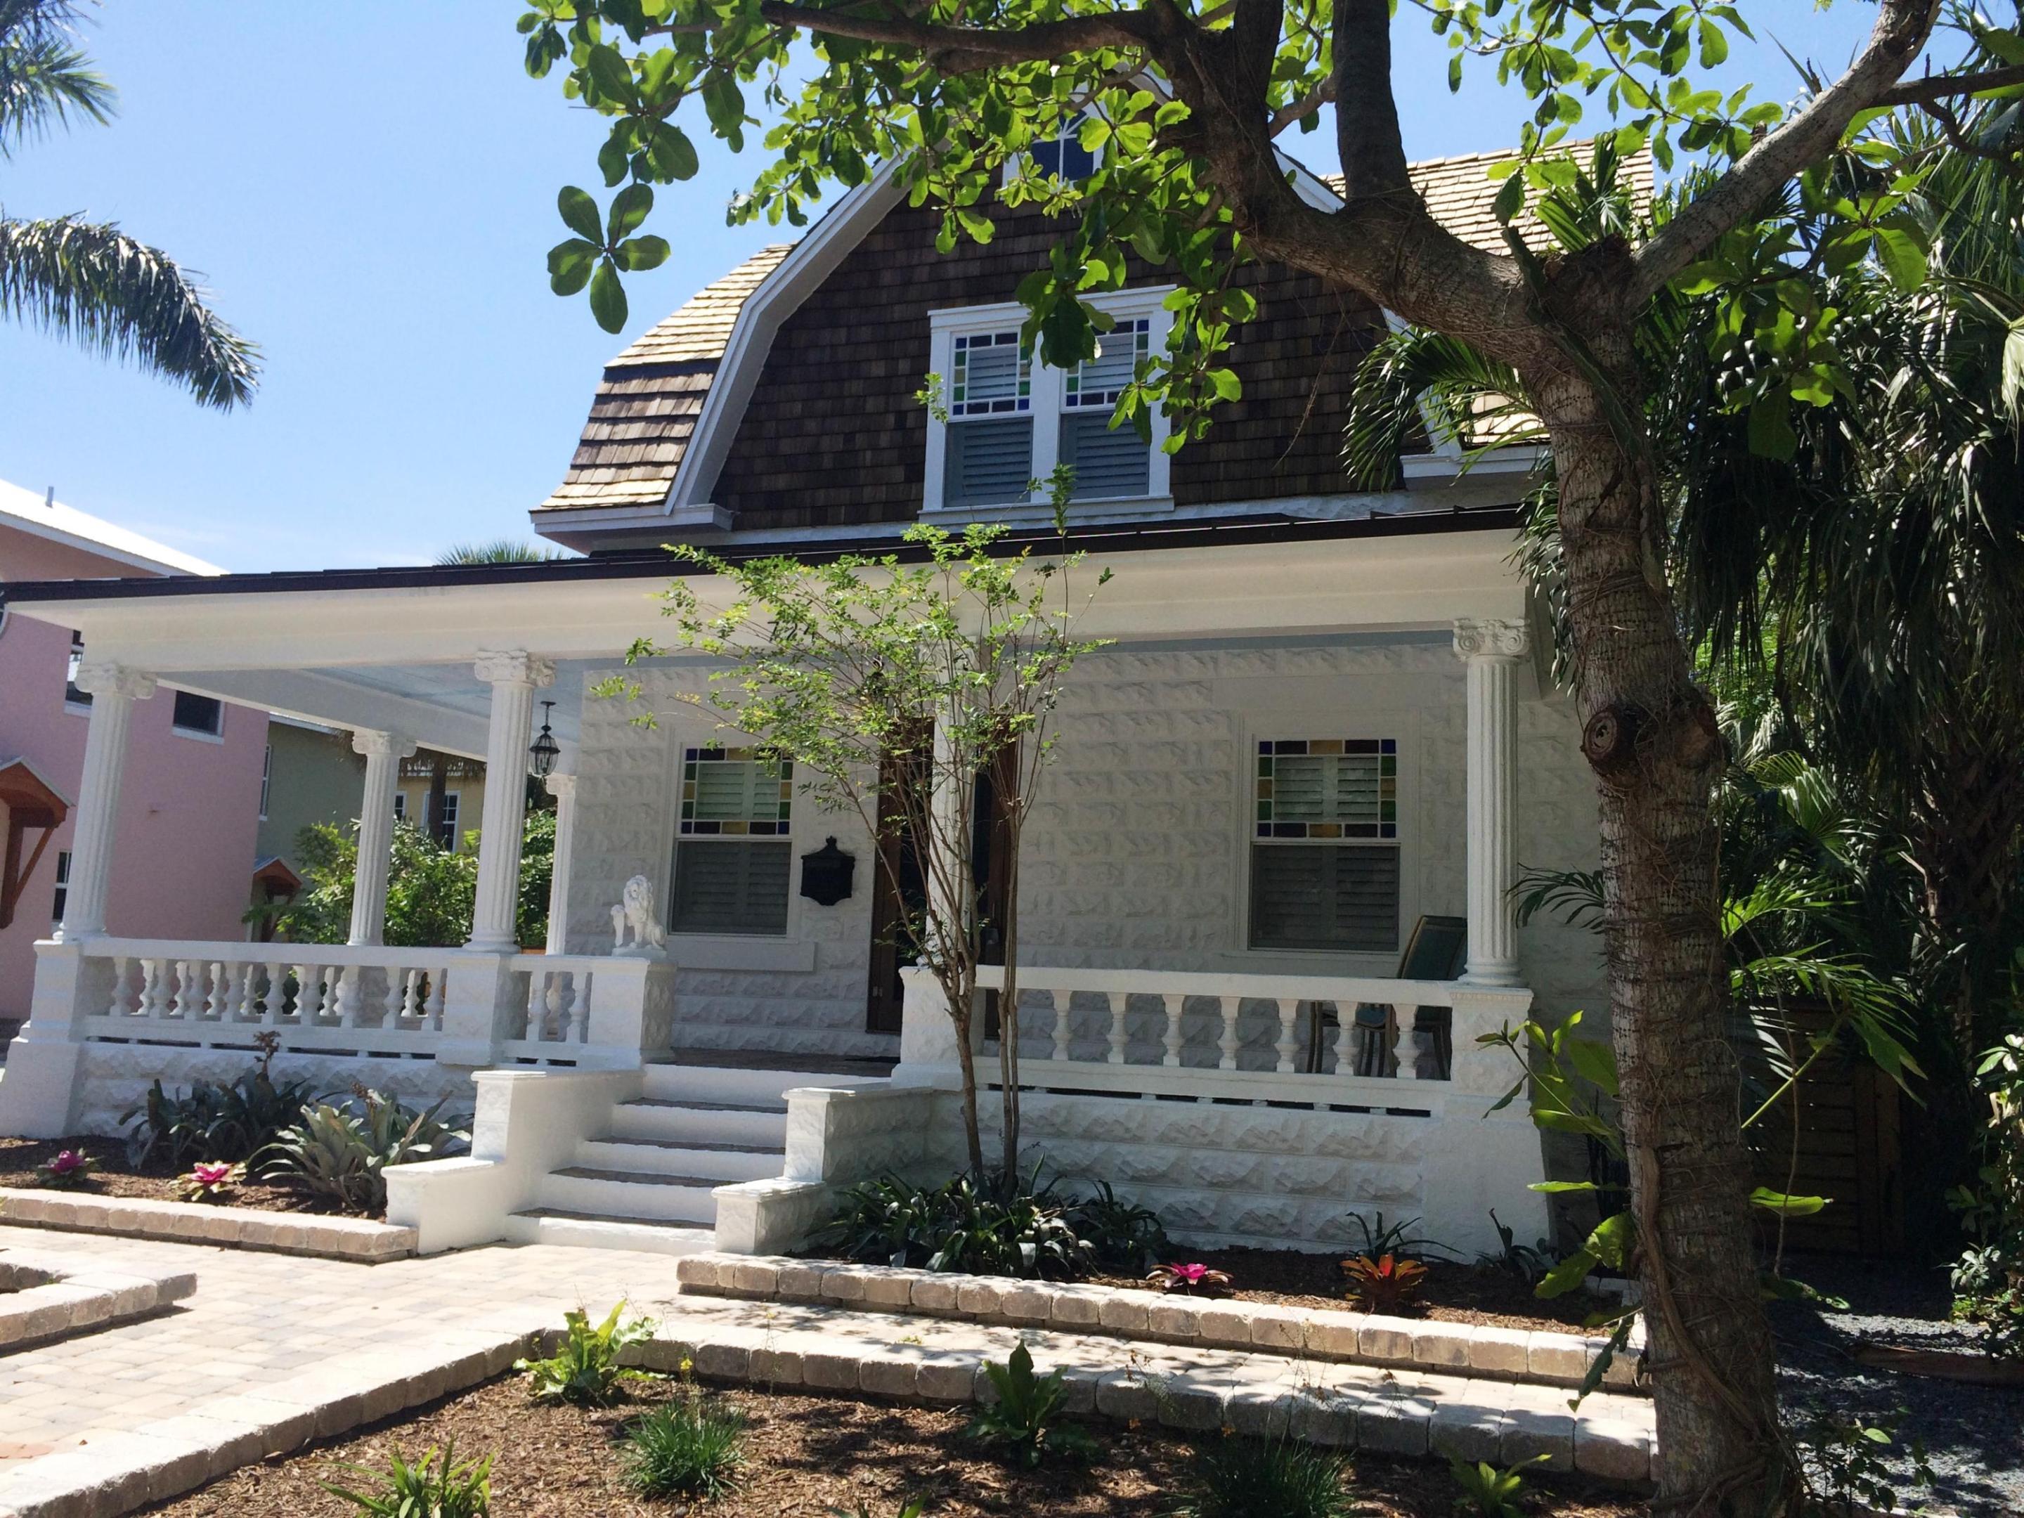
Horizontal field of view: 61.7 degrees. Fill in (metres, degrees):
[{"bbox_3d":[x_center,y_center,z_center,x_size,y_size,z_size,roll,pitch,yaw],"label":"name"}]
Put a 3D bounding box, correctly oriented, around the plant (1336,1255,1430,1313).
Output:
[{"bbox_3d":[1.480,2.083,6.755,0.335,0.210,0.335,0,-8,12],"label":"plant"}]

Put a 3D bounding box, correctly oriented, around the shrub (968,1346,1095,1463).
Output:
[{"bbox_3d":[0.056,1.847,4.935,0.396,0.282,0.376,2,-8,1],"label":"shrub"}]

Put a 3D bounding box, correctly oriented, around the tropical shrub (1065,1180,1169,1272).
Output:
[{"bbox_3d":[0.492,2.155,7.915,0.471,0.366,0.447,2,-8,4],"label":"tropical shrub"}]

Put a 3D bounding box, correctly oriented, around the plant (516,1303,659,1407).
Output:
[{"bbox_3d":[-1.343,1.861,5.358,0.440,0.269,0.418,4,-8,-13],"label":"plant"}]

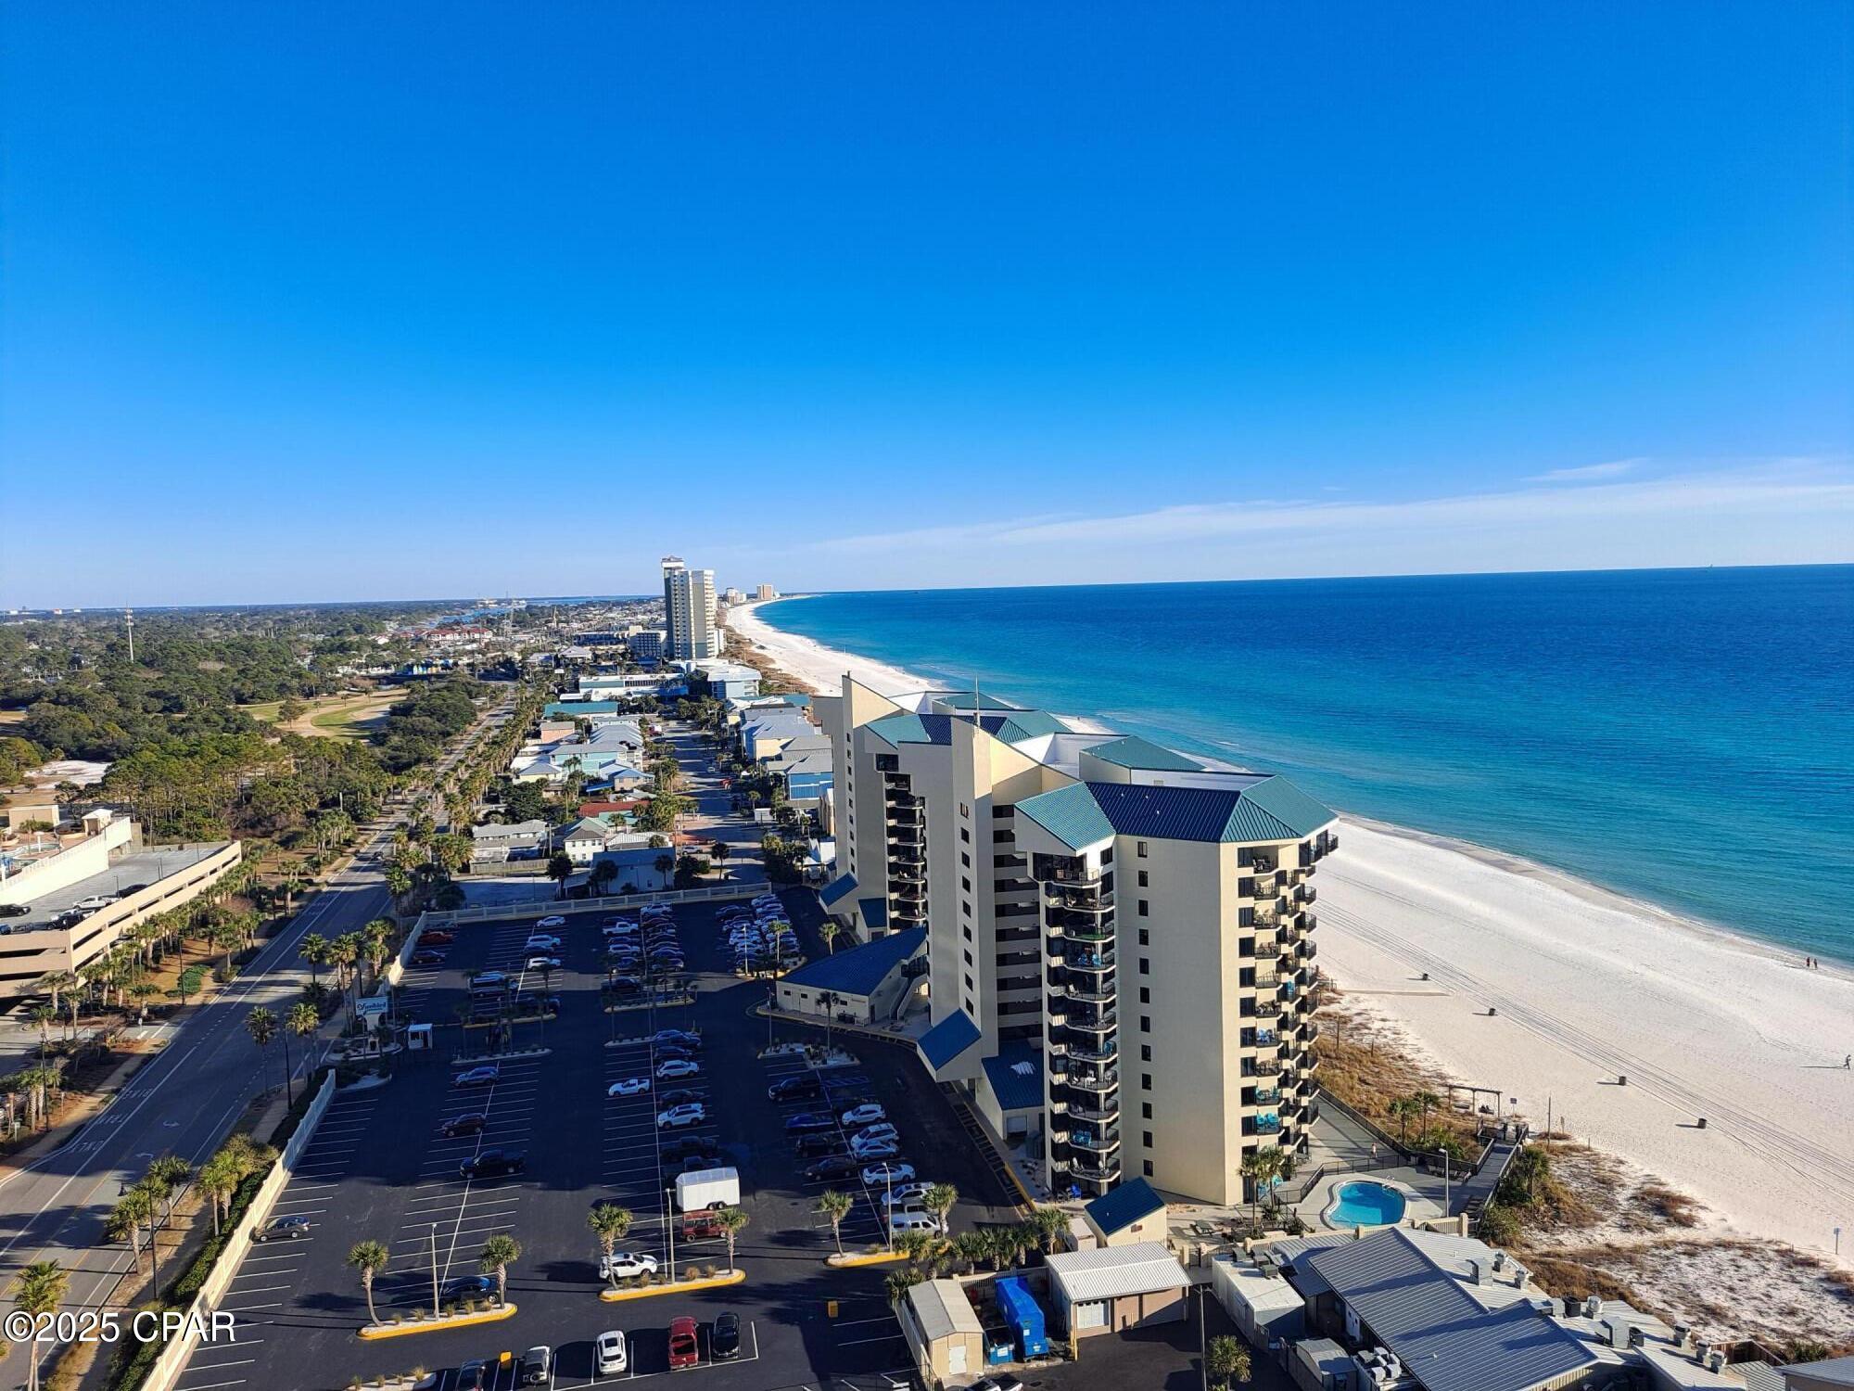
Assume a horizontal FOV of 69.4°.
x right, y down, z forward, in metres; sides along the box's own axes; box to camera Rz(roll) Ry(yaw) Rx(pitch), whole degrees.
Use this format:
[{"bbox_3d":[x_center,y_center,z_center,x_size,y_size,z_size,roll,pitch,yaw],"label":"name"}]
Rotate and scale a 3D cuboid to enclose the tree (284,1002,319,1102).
[{"bbox_3d":[-73.392,41.324,157.699,4.090,10.640,4.090,-3,5,-13],"label":"tree"}]

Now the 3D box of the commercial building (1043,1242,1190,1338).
[{"bbox_3d":[15.082,46.737,106.278,9.600,3.350,7.300,-3,5,-12],"label":"commercial building"}]

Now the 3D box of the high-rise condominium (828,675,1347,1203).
[{"bbox_3d":[8.920,20.119,191.841,34.500,42.500,150.500,-3,5,-13],"label":"high-rise condominium"}]

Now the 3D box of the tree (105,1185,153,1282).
[{"bbox_3d":[-66.620,44.905,111.874,3.900,7.710,3.900,-2,5,0],"label":"tree"}]

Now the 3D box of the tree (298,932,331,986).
[{"bbox_3d":[-88.867,39.199,194.796,4.630,9.580,4.630,-3,5,-13],"label":"tree"}]

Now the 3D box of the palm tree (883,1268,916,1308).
[{"bbox_3d":[-1.998,45.956,103.408,2.682,3.406,2.682,-2,5,0],"label":"palm tree"}]

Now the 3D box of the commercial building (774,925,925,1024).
[{"bbox_3d":[-9.567,37.334,181.893,14.800,8.000,16.200,1,6,31],"label":"commercial building"}]

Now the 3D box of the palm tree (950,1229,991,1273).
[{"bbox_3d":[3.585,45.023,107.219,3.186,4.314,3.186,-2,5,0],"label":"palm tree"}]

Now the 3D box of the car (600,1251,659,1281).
[{"bbox_3d":[-25.063,48.188,112.908,4.660,1.650,1.850,-2,5,1],"label":"car"}]

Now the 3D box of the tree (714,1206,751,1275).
[{"bbox_3d":[-16.320,45.896,112.645,2.920,5.760,2.920,-3,5,-13],"label":"tree"}]

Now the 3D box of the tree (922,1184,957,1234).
[{"bbox_3d":[1.174,44.180,114.187,3.023,4.974,3.023,-2,5,0],"label":"tree"}]

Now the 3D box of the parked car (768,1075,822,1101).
[{"bbox_3d":[-14.415,43.353,148.035,5.600,1.900,2.000,-3,5,-13],"label":"parked car"}]

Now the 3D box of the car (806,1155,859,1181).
[{"bbox_3d":[-8.983,45.073,127.677,4.850,1.470,1.840,-3,5,-14],"label":"car"}]

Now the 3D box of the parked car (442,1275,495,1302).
[{"bbox_3d":[-37.600,48.875,110.182,4.290,1.450,1.800,-2,5,1],"label":"parked car"}]

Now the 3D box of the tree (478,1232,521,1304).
[{"bbox_3d":[-33.592,45.496,105.593,3.251,5.766,3.251,-2,5,0],"label":"tree"}]

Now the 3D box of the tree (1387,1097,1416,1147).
[{"bbox_3d":[47.210,42.303,132.853,2.870,4.930,2.870,-3,5,-13],"label":"tree"}]

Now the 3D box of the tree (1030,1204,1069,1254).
[{"bbox_3d":[10.130,44.409,110.812,3.300,4.510,3.300,-2,5,0],"label":"tree"}]

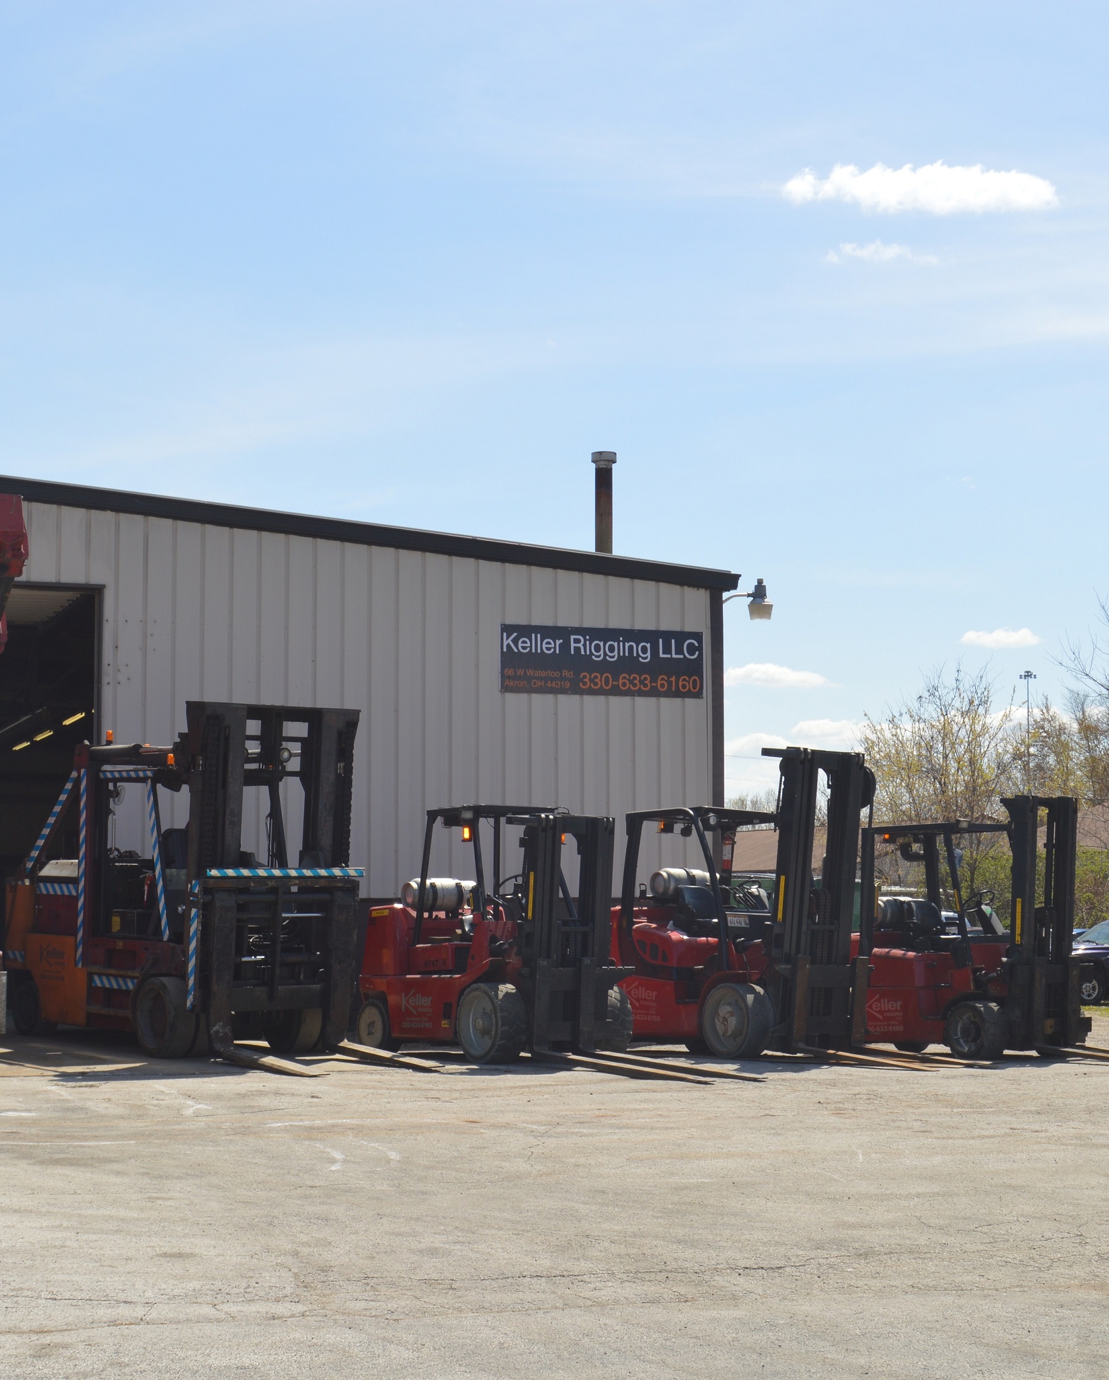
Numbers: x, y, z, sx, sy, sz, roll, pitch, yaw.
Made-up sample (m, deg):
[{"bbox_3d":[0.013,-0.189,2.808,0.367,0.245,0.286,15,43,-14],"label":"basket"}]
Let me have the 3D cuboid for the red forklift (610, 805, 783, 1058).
[{"bbox_3d":[1.630,2.374,23.886,1.450,2.320,3.000,3,-6,-33],"label":"red forklift"}]

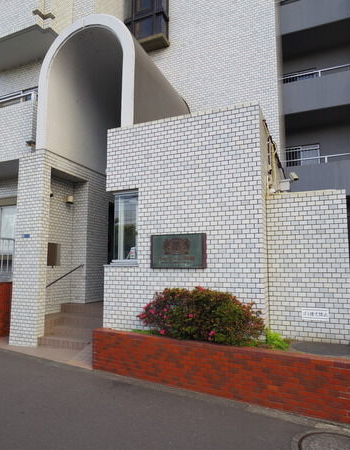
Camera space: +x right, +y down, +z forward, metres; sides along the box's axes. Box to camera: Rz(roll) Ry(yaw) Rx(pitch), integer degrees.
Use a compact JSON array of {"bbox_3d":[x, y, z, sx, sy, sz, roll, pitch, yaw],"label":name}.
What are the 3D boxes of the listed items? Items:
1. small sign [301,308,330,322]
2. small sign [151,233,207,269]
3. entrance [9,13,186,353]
[{"bbox_3d":[1.816,1.169,4.024,0.313,0.143,0.011,-3,-7,22],"label":"small sign"},{"bbox_3d":[0.041,0.372,4.340,0.833,0.474,0.046,-3,-7,22],"label":"small sign"},{"bbox_3d":[-1.382,-0.766,6.928,2.604,6.146,2.760,-3,-7,22],"label":"entrance"}]

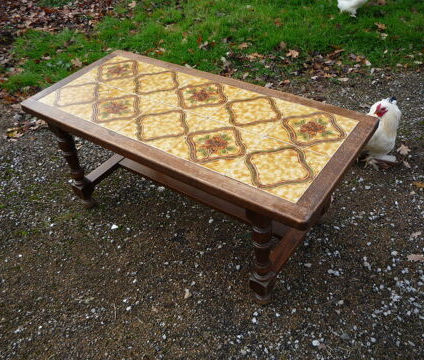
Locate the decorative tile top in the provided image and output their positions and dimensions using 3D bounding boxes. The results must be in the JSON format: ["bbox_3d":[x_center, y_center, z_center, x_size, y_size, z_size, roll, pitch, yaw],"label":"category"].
[{"bbox_3d":[-0.092,-0.219,1.332,1.000,0.015,0.395,22,48,29],"label":"decorative tile top"}]

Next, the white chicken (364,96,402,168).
[{"bbox_3d":[0.696,-0.201,1.679,0.165,0.315,0.275,26,50,32],"label":"white chicken"}]

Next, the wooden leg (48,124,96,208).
[{"bbox_3d":[-0.520,-0.053,1.579,0.060,0.430,0.060,22,48,29],"label":"wooden leg"}]

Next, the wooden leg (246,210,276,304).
[{"bbox_3d":[0.146,0.219,1.180,0.060,0.430,0.060,22,48,29],"label":"wooden leg"}]

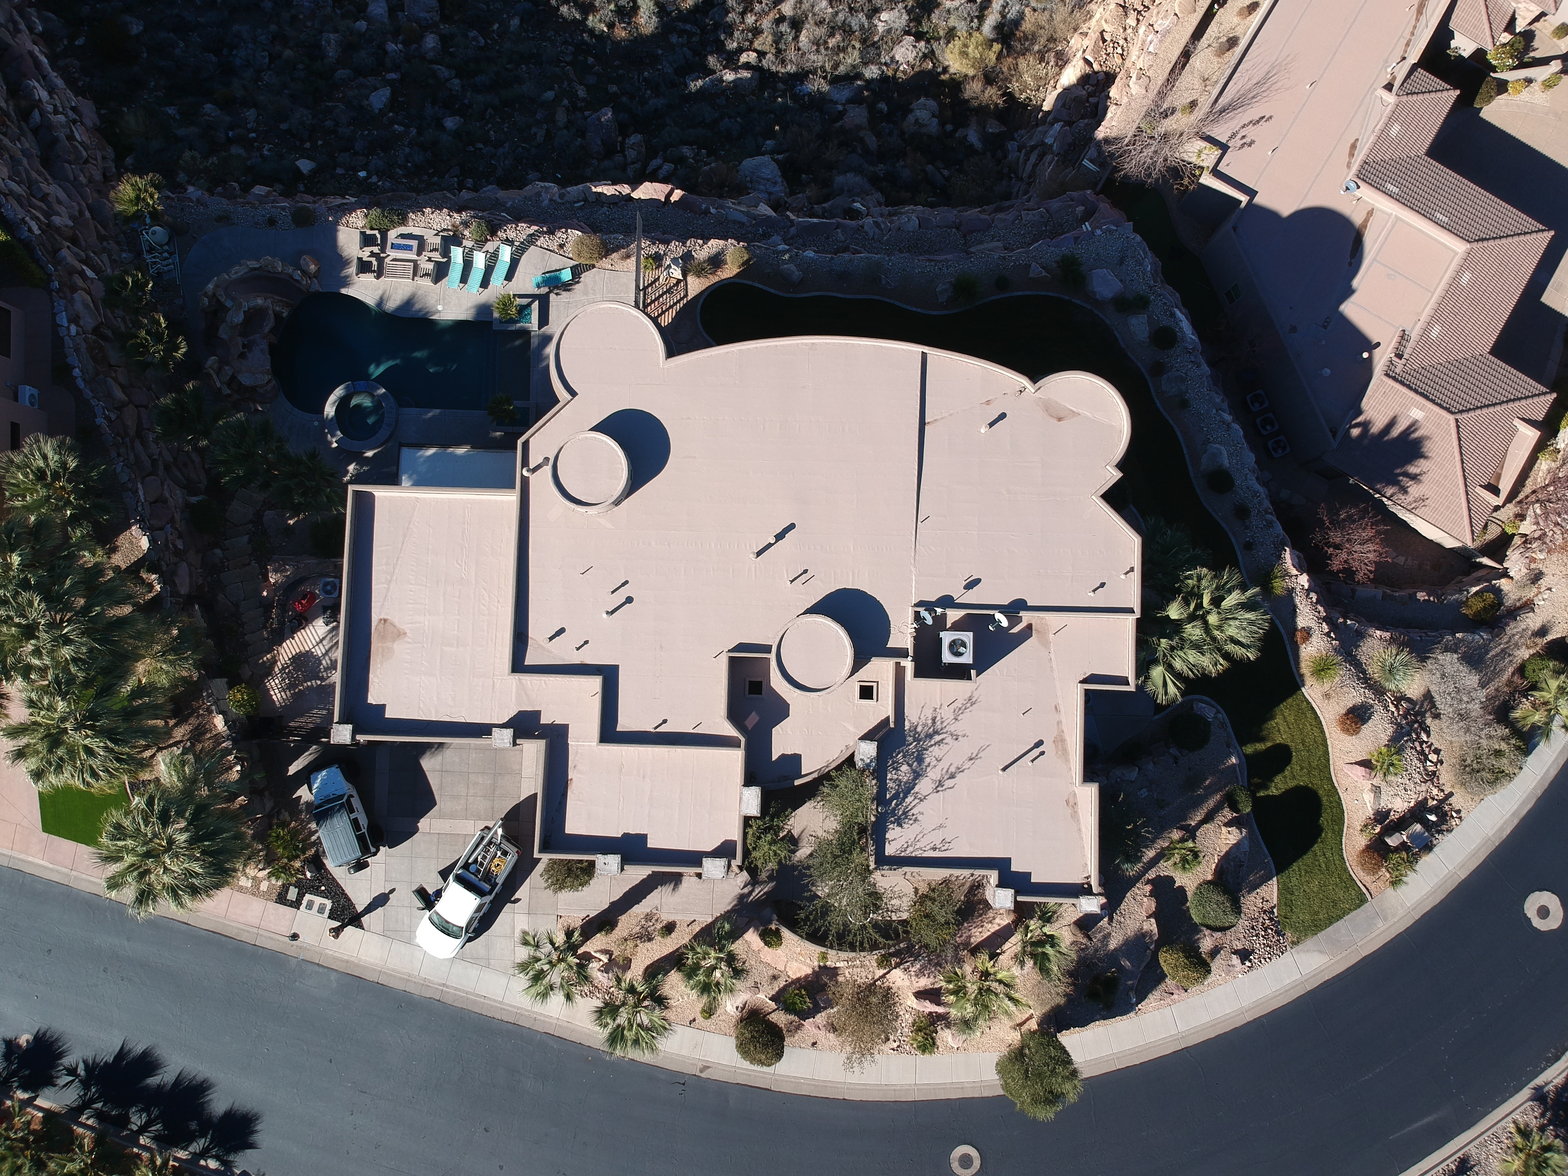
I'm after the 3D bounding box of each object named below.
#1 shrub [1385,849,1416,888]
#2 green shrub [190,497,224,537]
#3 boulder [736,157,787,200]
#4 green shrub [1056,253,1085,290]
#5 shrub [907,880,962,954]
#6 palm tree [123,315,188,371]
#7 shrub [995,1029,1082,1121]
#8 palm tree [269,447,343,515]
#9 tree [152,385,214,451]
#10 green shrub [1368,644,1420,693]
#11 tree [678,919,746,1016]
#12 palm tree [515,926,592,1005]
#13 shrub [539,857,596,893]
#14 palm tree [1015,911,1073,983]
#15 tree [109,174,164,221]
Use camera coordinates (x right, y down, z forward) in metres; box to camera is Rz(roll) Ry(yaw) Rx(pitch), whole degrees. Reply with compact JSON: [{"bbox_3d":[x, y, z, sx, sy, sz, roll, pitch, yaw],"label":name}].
[{"bbox_3d":[27.890,12.660,51.020,1.100,1.100,1.730,0,86,0],"label":"shrub"},{"bbox_3d":[-26.685,-3.311,52.318,1.450,1.300,1.600,0,86,0],"label":"green shrub"},{"bbox_3d":[-1.180,-21.930,60.020,2.690,2.000,2.060,0,86,0],"label":"boulder"},{"bbox_3d":[13.435,-14.842,53.076,1.250,1.100,1.500,0,86,0],"label":"green shrub"},{"bbox_3d":[6.150,13.400,46.600,2.200,2.400,2.400,0,90,0],"label":"shrub"},{"bbox_3d":[-27.580,-10.650,50.850,2.520,4.400,2.440,0,86,0],"label":"palm tree"},{"bbox_3d":[10.226,19.622,46.244,3.390,5.000,3.580,2,86,0],"label":"shrub"},{"bbox_3d":[-20.750,-4.550,50.350,3.030,4.600,3.040,0,86,0],"label":"palm tree"},{"bbox_3d":[-26.270,-7.380,50.530,2.350,4.600,2.990,0,86,0],"label":"tree"},{"bbox_3d":[27.600,3.640,51.300,2.100,1.400,2.100,0,90,0],"label":"green shrub"},{"bbox_3d":[-3.030,16.070,48.560,2.900,4.600,3.300,0,86,0],"label":"tree"},{"bbox_3d":[-9.125,15.057,46.413,2.970,4.900,3.060,2,86,0],"label":"palm tree"},{"bbox_3d":[-9.127,11.901,47.937,2.360,1.700,1.910,2,86,0],"label":"shrub"},{"bbox_3d":[10.400,14.400,46.800,2.400,2.900,2.700,0,90,0],"label":"palm tree"},{"bbox_3d":[-29.380,-17.710,52.050,2.160,3.000,2.100,0,86,0],"label":"tree"}]

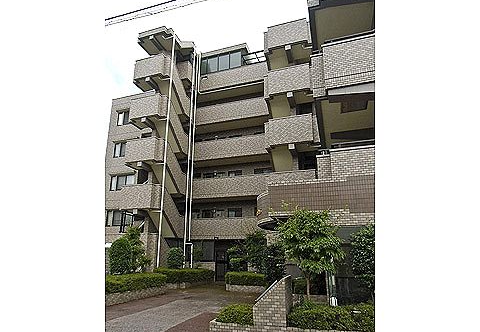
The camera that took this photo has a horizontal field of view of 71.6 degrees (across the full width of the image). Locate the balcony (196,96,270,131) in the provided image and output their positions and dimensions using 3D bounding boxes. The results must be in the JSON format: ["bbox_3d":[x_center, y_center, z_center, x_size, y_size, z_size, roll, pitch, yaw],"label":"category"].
[{"bbox_3d":[-0.503,-3.782,24.759,5.450,1.450,1.400,-6,-18,18],"label":"balcony"}]

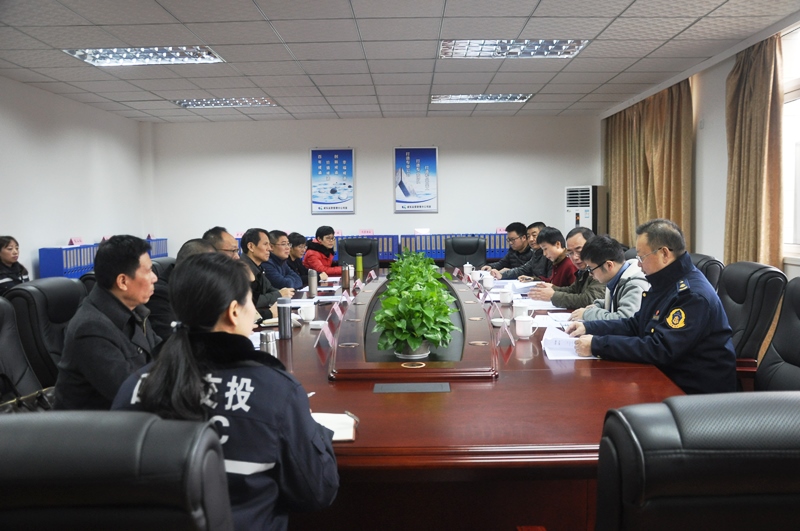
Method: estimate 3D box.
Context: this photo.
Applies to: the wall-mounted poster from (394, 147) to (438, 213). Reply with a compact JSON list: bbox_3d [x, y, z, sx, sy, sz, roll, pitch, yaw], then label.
[{"bbox_3d":[0.234,-1.219,8.491,0.610,0.910,0.030,-1,5,1],"label":"wall-mounted poster"}]

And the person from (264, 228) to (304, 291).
[{"bbox_3d":[-0.940,0.348,4.845,0.680,1.200,0.520,1,5,15],"label":"person"}]

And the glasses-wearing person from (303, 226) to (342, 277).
[{"bbox_3d":[-0.747,0.229,6.156,0.650,1.220,0.520,2,5,24],"label":"glasses-wearing person"}]

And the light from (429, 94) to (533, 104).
[{"bbox_3d":[0.949,-1.981,7.039,1.200,0.080,0.550,0,5,1],"label":"light"}]

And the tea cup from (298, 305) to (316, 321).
[{"bbox_3d":[-0.572,0.294,3.689,0.108,0.092,0.085,0,5,1],"label":"tea cup"}]

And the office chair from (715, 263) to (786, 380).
[{"bbox_3d":[1.709,0.523,3.451,0.670,1.090,0.610,-1,5,-2],"label":"office chair"}]

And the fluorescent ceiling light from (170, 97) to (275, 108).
[{"bbox_3d":[-2.055,-1.950,7.133,1.190,0.080,0.560,-1,5,1],"label":"fluorescent ceiling light"}]

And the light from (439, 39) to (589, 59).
[{"bbox_3d":[0.907,-1.791,4.915,1.190,0.080,0.560,-1,5,1],"label":"light"}]

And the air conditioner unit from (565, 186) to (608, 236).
[{"bbox_3d":[2.443,-0.156,7.874,0.280,1.740,0.460,-3,6,-32],"label":"air conditioner unit"}]

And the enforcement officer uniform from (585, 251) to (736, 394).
[{"bbox_3d":[1.109,0.260,2.613,0.580,0.660,0.480,1,5,14],"label":"enforcement officer uniform"}]

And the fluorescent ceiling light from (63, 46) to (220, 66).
[{"bbox_3d":[-2.089,-1.782,4.965,1.200,0.080,0.550,0,5,1],"label":"fluorescent ceiling light"}]

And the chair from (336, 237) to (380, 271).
[{"bbox_3d":[-0.474,0.234,7.037,0.610,1.090,0.670,-1,5,1],"label":"chair"}]

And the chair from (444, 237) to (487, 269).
[{"bbox_3d":[0.788,0.216,7.064,0.610,1.090,0.670,-1,5,1],"label":"chair"}]

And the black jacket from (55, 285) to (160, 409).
[{"bbox_3d":[-0.899,0.366,2.176,0.540,0.620,0.480,-1,5,-5],"label":"black jacket"}]

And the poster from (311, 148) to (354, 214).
[{"bbox_3d":[-0.931,-1.168,8.358,0.610,0.920,0.030,0,5,1],"label":"poster"}]

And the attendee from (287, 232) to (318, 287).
[{"bbox_3d":[-0.880,0.324,5.414,0.650,1.180,0.500,1,5,15],"label":"attendee"}]

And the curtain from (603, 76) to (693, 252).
[{"bbox_3d":[2.833,-0.651,7.103,0.180,2.500,2.300,-1,5,1],"label":"curtain"}]

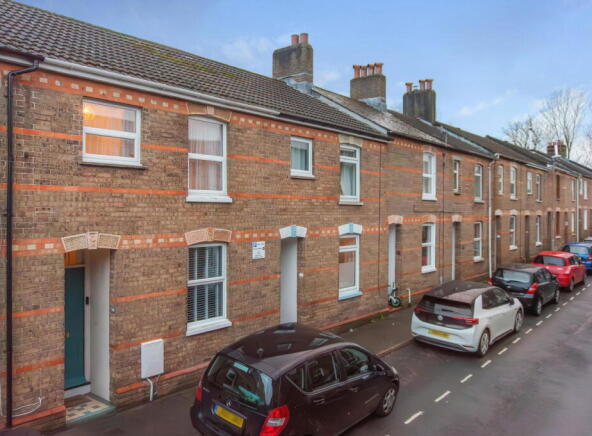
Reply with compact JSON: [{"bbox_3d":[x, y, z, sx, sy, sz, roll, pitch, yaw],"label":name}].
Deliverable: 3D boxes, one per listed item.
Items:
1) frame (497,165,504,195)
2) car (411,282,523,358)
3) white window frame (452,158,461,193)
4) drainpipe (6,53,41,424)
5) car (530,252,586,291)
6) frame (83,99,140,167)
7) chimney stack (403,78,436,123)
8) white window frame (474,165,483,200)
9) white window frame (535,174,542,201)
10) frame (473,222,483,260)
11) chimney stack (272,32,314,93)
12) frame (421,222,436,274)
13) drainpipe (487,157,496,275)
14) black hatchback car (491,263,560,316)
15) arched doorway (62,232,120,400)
[{"bbox_3d":[10.653,-1.984,23.726,0.150,1.538,0.950,0,0,42],"label":"frame"},{"bbox_3d":[4.916,2.533,12.673,1.798,1.559,4.231,0,1,41],"label":"car"},{"bbox_3d":[6.858,-1.797,19.476,0.150,1.387,0.800,0,0,42],"label":"white window frame"},{"bbox_3d":[-3.843,0.367,6.365,0.218,5.135,0.338,0,0,42],"label":"drainpipe"},{"bbox_3d":[11.953,2.290,20.807,1.700,1.500,4.000,0,2,42],"label":"car"},{"bbox_3d":[-3.135,-1.453,7.816,0.100,1.030,1.020,0,0,42],"label":"frame"},{"bbox_3d":[6.406,-5.889,23.637,1.559,2.254,0.516,0,0,42],"label":"chimney stack"},{"bbox_3d":[8.559,-1.633,21.381,0.150,1.715,1.050,0,0,42],"label":"white window frame"},{"bbox_3d":[15.457,-1.909,29.104,0.150,1.707,1.050,0,0,42],"label":"white window frame"},{"bbox_3d":[8.509,1.125,21.326,0.150,1.827,1.050,0,0,42],"label":"frame"},{"bbox_3d":[-0.109,-5.343,16.308,1.589,2.135,0.447,0,0,42],"label":"chimney stack"},{"bbox_3d":[5.051,1.149,17.454,0.150,1.914,1.080,0,0,42],"label":"frame"},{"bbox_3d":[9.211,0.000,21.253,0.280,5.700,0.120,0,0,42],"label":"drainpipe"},{"bbox_3d":[8.206,2.399,16.417,1.720,1.480,4.020,0,2,42],"label":"black hatchback car"},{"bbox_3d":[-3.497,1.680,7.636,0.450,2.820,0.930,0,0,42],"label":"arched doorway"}]

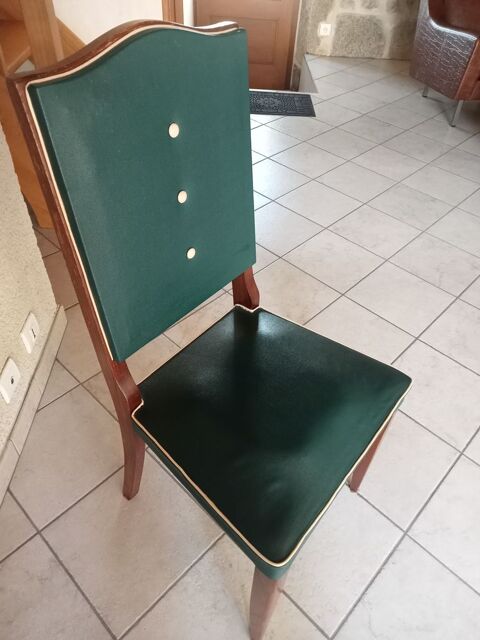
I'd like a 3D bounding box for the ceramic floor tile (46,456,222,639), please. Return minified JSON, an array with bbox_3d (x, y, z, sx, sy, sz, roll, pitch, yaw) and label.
[{"bbox_3d":[-0.264,0.529,1.290,0.324,0.010,0.324,35,51,28],"label":"ceramic floor tile"}]

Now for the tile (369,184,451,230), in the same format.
[{"bbox_3d":[0.846,-0.561,2.560,0.327,0.010,0.327,34,51,29],"label":"tile"}]

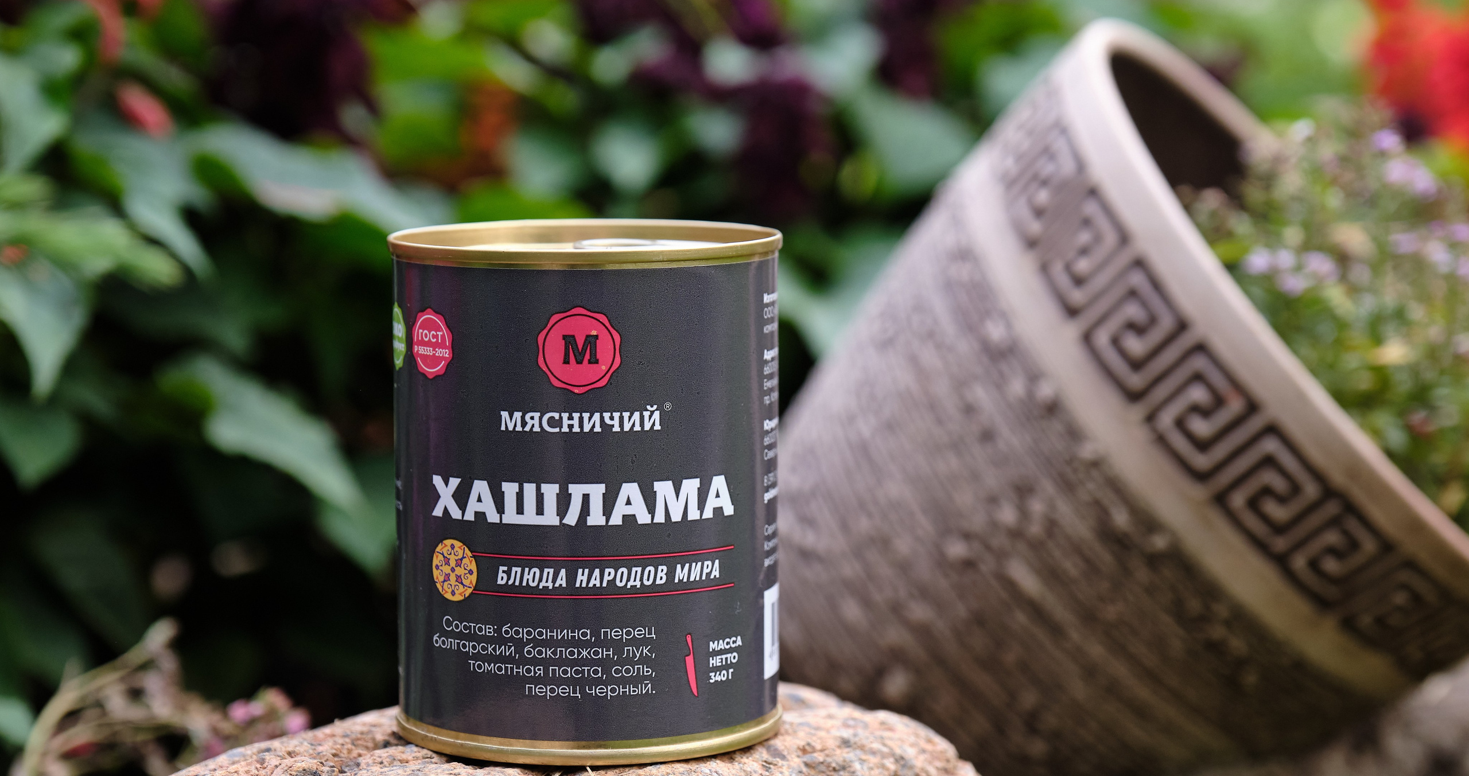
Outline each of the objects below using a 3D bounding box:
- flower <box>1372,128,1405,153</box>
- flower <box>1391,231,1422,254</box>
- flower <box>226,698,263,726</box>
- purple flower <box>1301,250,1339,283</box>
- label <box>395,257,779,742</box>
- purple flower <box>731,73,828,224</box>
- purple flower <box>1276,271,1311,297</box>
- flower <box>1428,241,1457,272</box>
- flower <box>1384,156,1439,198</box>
[{"bbox_3d":[0.189,-0.071,0.980,0.009,0.007,0.008,1,7,11],"label":"flower"},{"bbox_3d":[0.193,-0.042,0.970,0.008,0.007,0.007,1,7,11],"label":"flower"},{"bbox_3d":[-0.120,0.079,0.830,0.008,0.006,0.007,-1,7,-8],"label":"flower"},{"bbox_3d":[0.164,-0.034,0.950,0.010,0.009,0.009,1,7,10],"label":"purple flower"},{"bbox_3d":[-0.029,0.018,0.664,0.076,0.097,0.076,0,7,0],"label":"label"},{"bbox_3d":[0.024,-0.117,1.650,0.045,0.067,0.045,0,7,0],"label":"purple flower"},{"bbox_3d":[0.157,-0.029,0.950,0.009,0.007,0.008,1,7,9],"label":"purple flower"},{"bbox_3d":[0.203,-0.038,0.970,0.007,0.009,0.008,1,7,12],"label":"flower"},{"bbox_3d":[0.196,-0.061,0.980,0.015,0.012,0.014,1,7,11],"label":"flower"}]

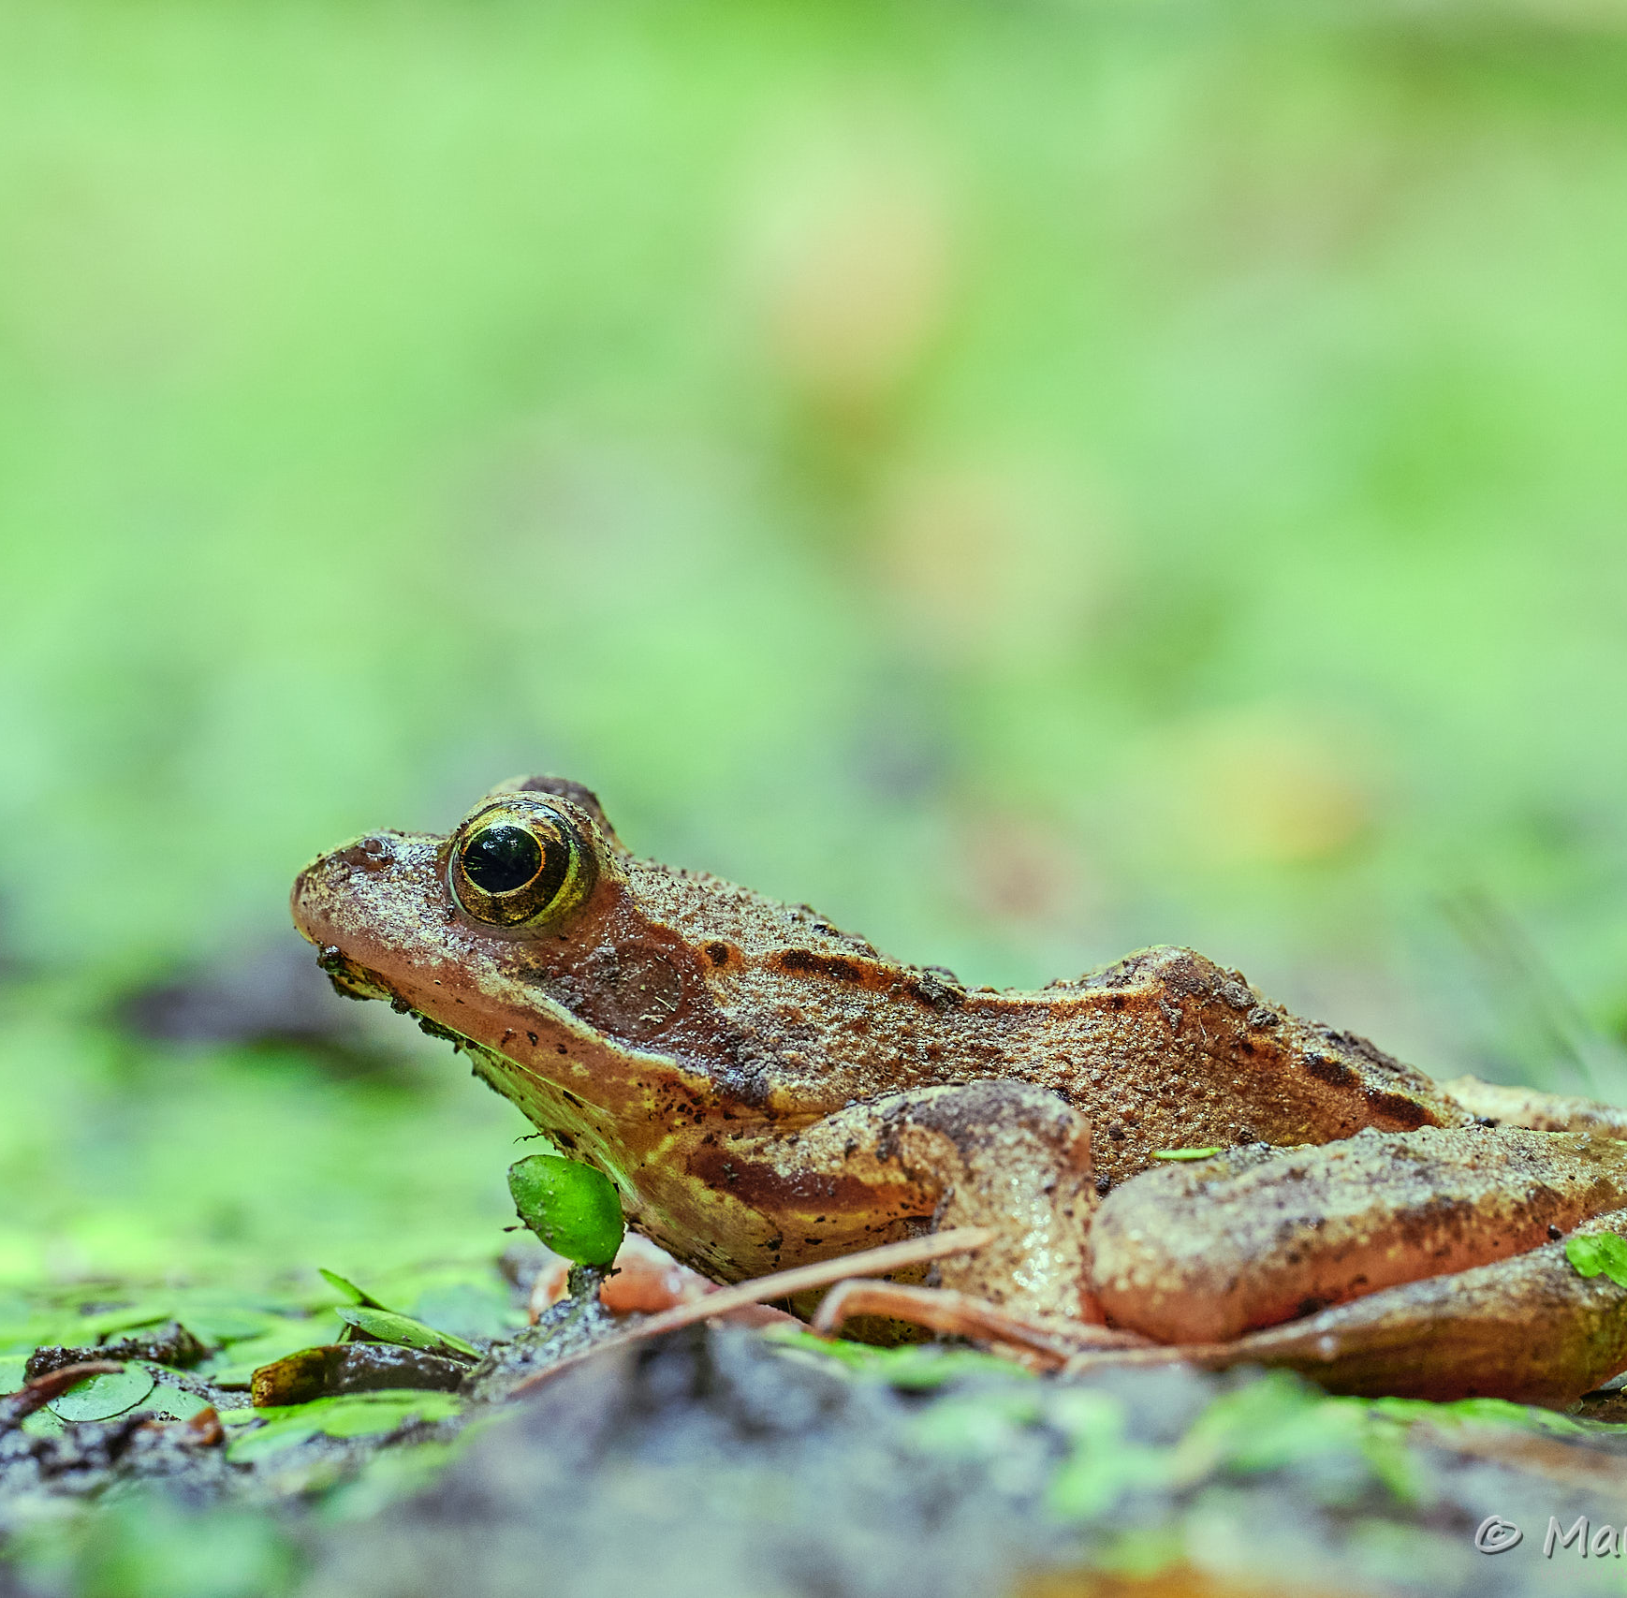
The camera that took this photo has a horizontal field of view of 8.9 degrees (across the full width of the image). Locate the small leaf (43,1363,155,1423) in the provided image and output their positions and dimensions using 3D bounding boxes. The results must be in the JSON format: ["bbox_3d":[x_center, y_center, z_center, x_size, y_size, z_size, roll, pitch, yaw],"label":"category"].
[{"bbox_3d":[-0.032,0.026,0.464,0.005,0.001,0.005,0,18,0],"label":"small leaf"}]

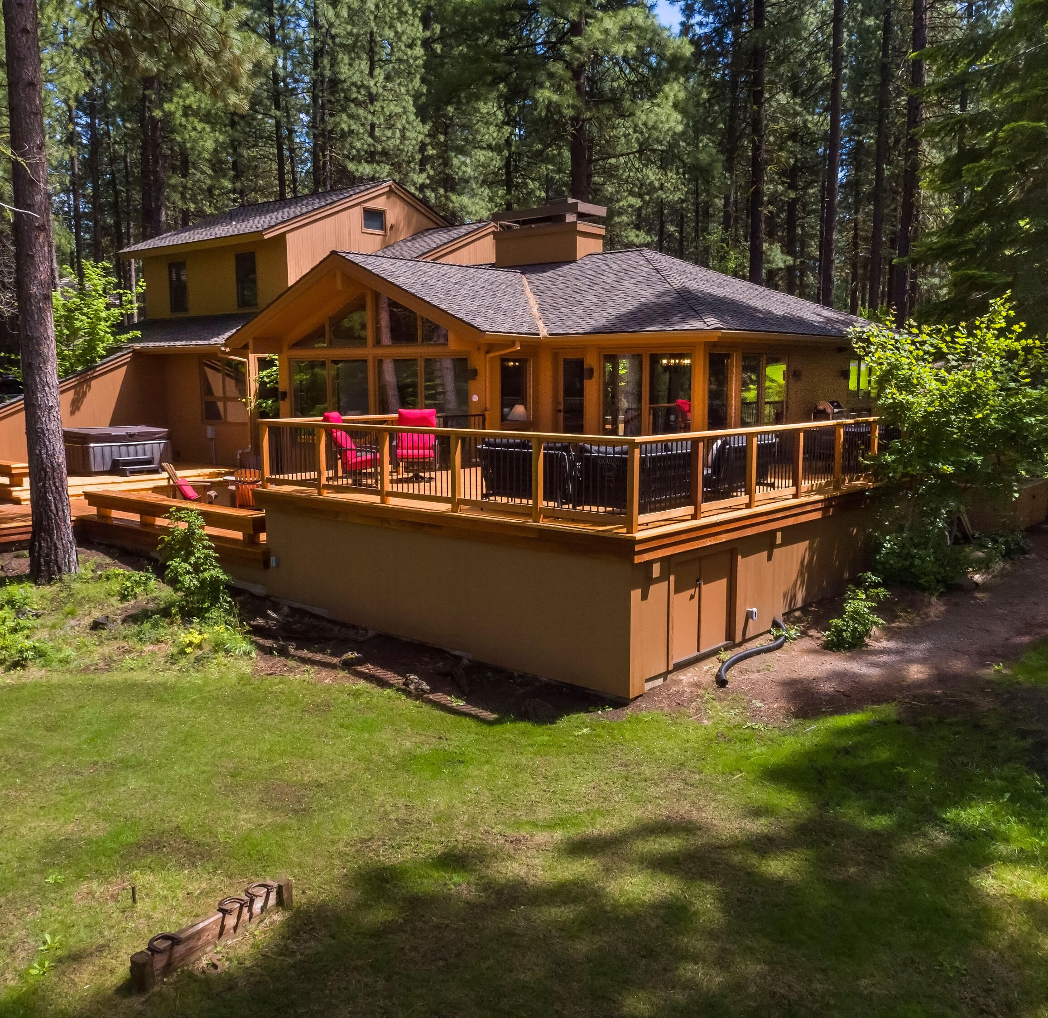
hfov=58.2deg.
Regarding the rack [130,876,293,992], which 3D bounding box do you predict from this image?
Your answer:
[{"bbox_3d":[-1.932,2.624,5.926,0.170,0.235,1.070,7,11,40],"label":"rack"}]

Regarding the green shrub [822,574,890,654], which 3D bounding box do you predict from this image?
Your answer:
[{"bbox_3d":[4.143,1.284,11.800,0.800,0.920,0.820,7,10,40],"label":"green shrub"}]

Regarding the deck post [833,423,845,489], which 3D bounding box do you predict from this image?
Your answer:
[{"bbox_3d":[4.576,-0.765,13.735,0.090,0.950,0.090,7,10,40],"label":"deck post"}]

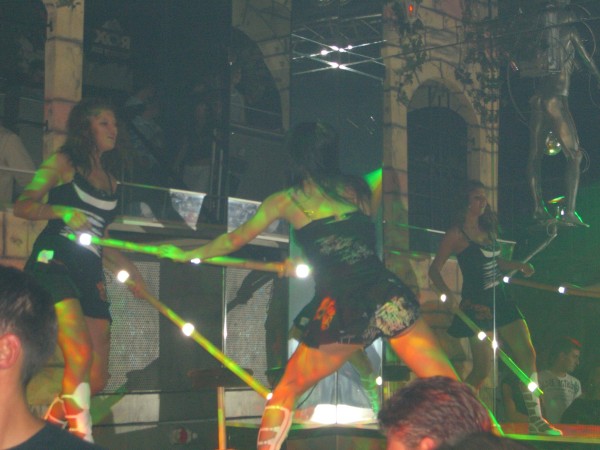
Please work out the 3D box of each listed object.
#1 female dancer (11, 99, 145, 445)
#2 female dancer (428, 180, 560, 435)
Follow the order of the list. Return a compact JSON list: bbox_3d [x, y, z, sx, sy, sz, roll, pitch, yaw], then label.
[{"bbox_3d":[-0.941,0.237,5.120,0.600,1.600,0.700,-4,-7,34],"label":"female dancer"},{"bbox_3d":[1.207,0.508,7.350,0.720,1.600,0.600,5,-8,-38],"label":"female dancer"}]

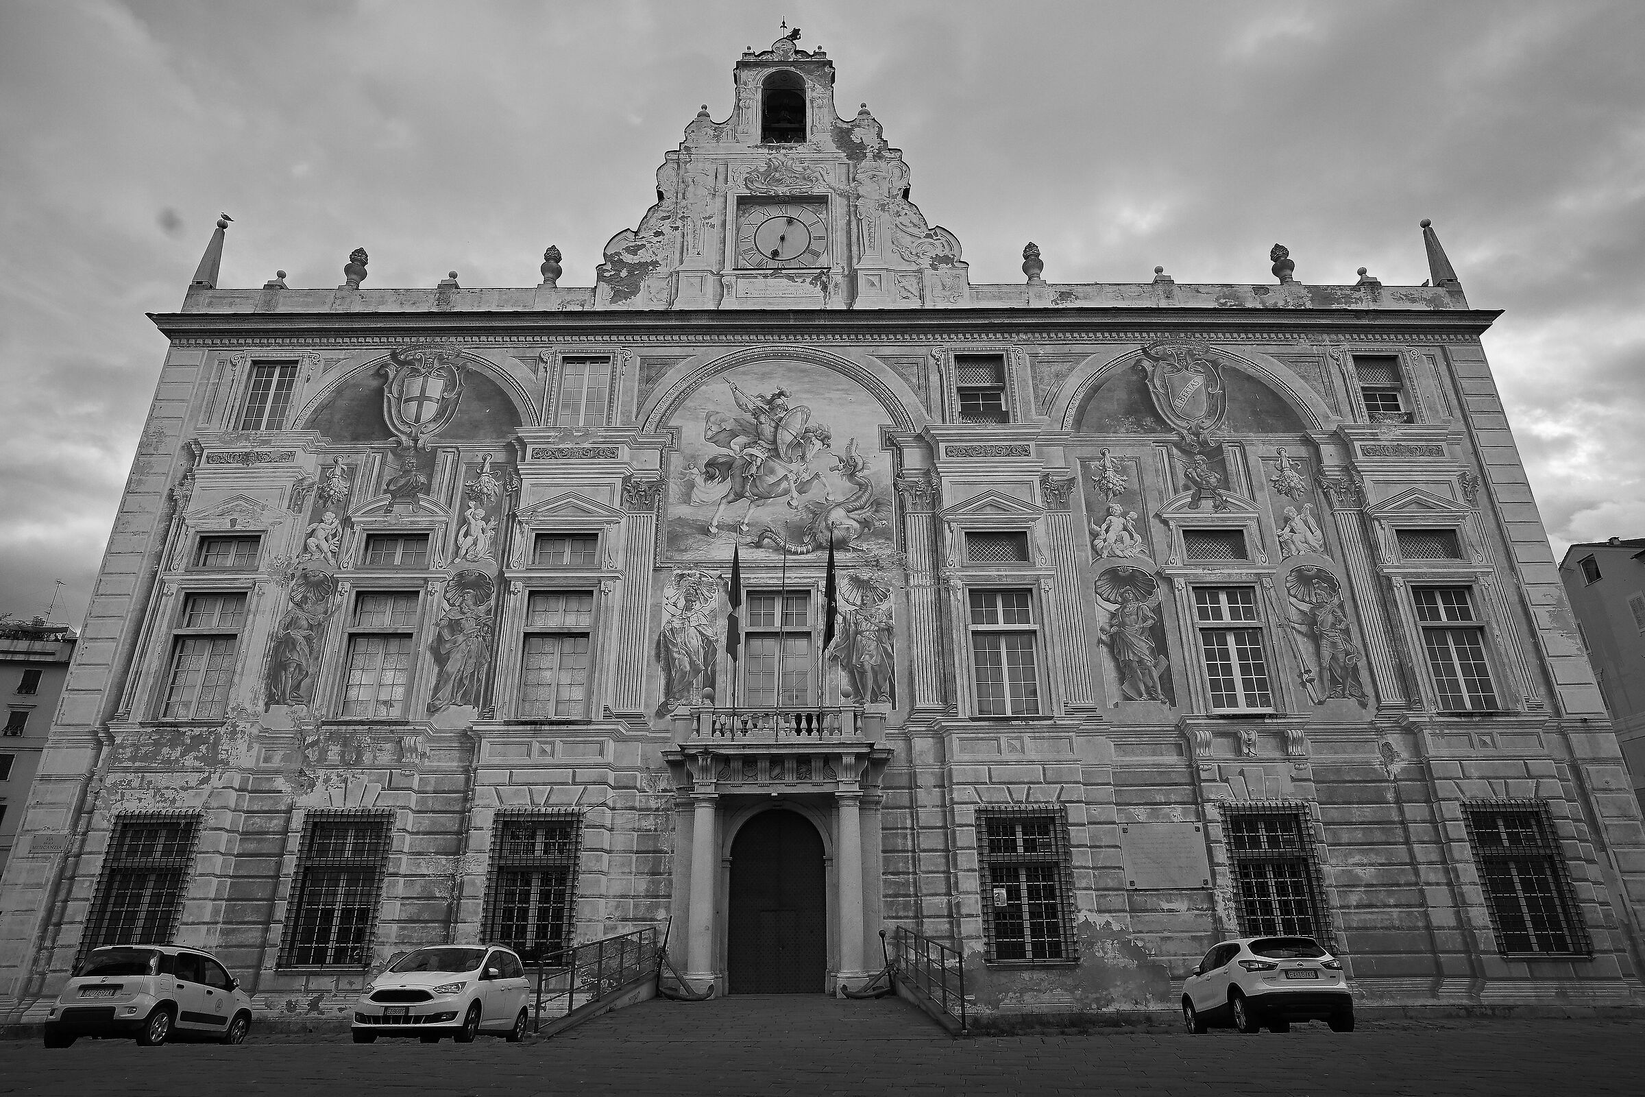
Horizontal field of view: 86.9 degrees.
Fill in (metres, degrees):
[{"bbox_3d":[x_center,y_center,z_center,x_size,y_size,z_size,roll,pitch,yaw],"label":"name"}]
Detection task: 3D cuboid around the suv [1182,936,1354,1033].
[{"bbox_3d":[8.191,8.363,16.433,1.820,1.600,4.380,-2,-30,2],"label":"suv"}]

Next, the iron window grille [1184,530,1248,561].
[{"bbox_3d":[9.751,-0.038,21.585,1.505,0.838,0.250,0,-21,0],"label":"iron window grille"}]

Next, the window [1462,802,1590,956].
[{"bbox_3d":[15.032,7.066,18.639,1.959,3.091,0.300,0,-21,0],"label":"window"}]

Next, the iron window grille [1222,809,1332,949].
[{"bbox_3d":[9.708,7.099,18.602,1.971,3.109,0.300,0,-21,0],"label":"iron window grille"}]

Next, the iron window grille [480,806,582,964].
[{"bbox_3d":[-7.256,8.409,21.683,2.255,3.582,0.250,0,-21,-1],"label":"iron window grille"}]

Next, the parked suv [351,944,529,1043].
[{"bbox_3d":[-6.565,7.908,15.443,1.840,1.670,4.500,0,-30,-1],"label":"parked suv"}]

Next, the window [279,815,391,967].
[{"bbox_3d":[-12.090,8.445,21.638,2.245,3.632,0.250,0,-21,-1],"label":"window"}]

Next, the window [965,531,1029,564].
[{"bbox_3d":[4.849,-0.005,24.169,1.749,0.936,0.200,0,-21,0],"label":"window"}]

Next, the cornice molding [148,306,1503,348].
[{"bbox_3d":[0.251,-7.035,27.502,42.697,0.919,0.650,0,-21,-1],"label":"cornice molding"}]

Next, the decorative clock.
[{"bbox_3d":[-1.355,-10.631,29.301,3.143,2.868,0.300,0,-21,-1],"label":"decorative clock"}]

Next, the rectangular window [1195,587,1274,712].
[{"bbox_3d":[10.935,2.687,23.166,1.587,3.375,0.250,0,-21,0],"label":"rectangular window"}]

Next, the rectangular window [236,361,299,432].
[{"bbox_3d":[-16.395,-4.486,25.774,1.346,2.385,0.250,0,-21,0],"label":"rectangular window"}]

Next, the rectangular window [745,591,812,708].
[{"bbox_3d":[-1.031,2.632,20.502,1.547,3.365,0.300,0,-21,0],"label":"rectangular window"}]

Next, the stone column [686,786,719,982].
[{"bbox_3d":[-2.475,7.104,18.010,0.650,3.909,0.650,0,-21,0],"label":"stone column"}]

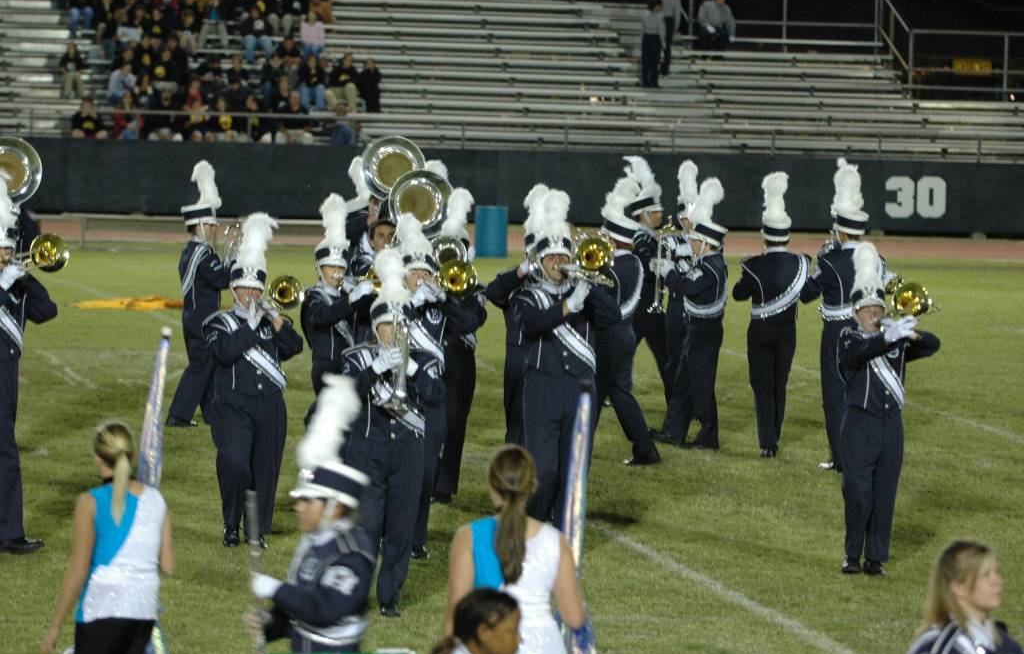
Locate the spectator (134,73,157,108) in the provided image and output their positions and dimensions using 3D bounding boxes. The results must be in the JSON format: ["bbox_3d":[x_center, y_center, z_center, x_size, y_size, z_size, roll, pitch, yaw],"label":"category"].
[{"bbox_3d":[-6.710,-4.147,90.500,0.460,1.100,0.680,0,4,-12],"label":"spectator"}]

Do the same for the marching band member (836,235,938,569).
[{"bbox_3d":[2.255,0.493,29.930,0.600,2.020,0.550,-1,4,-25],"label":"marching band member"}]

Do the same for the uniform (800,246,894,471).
[{"bbox_3d":[2.452,0.202,35.785,0.620,1.643,0.500,-1,4,-27],"label":"uniform"}]

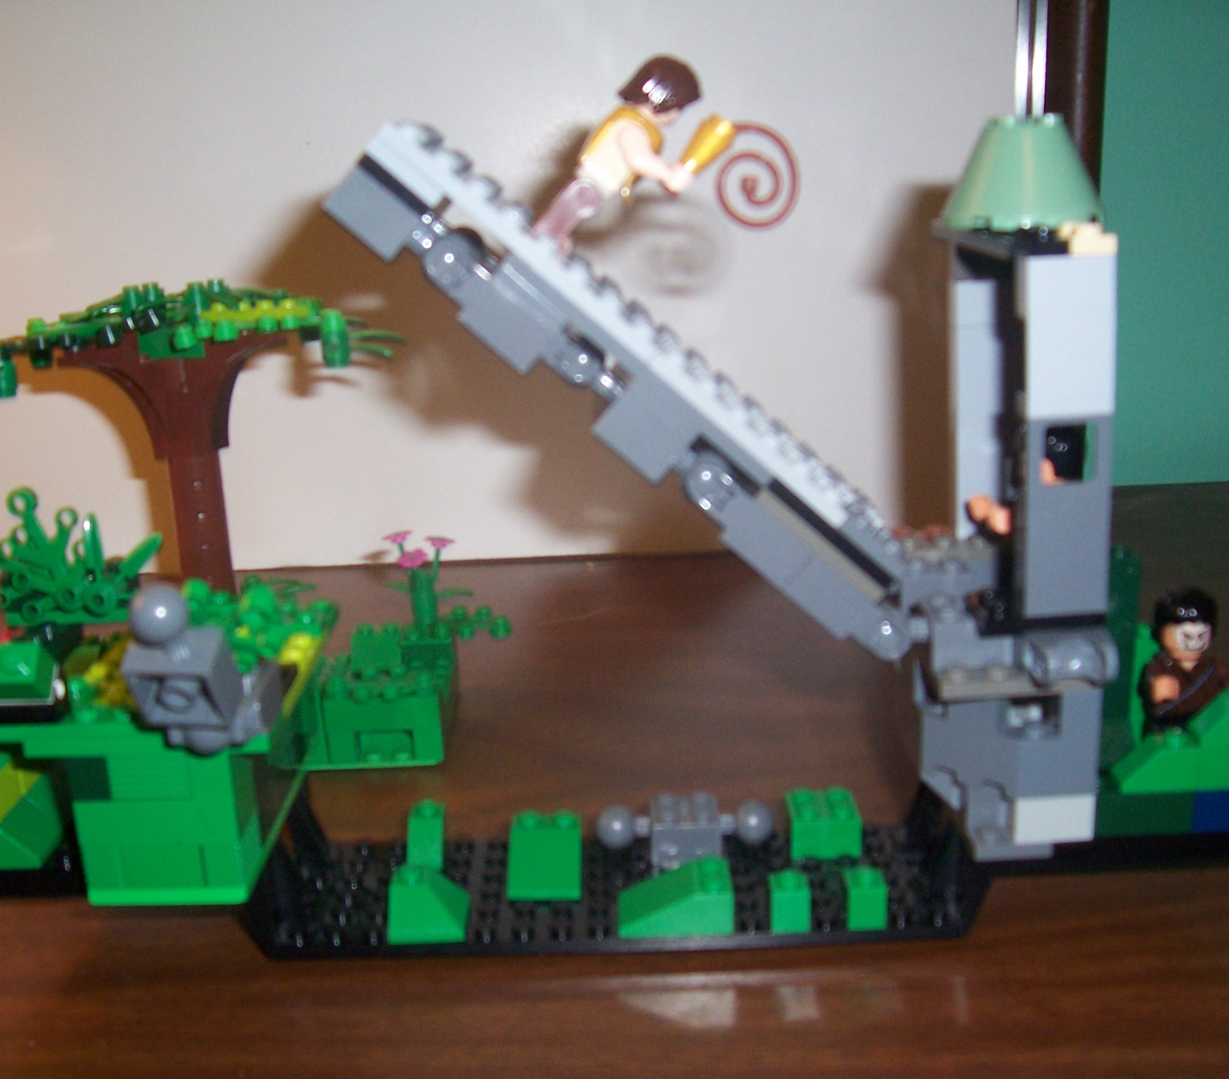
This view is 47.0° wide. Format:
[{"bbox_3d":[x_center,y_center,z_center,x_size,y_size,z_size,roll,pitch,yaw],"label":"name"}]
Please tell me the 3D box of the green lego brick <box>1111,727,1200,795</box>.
[{"bbox_3d":[0.110,0.045,0.287,0.016,0.011,0.008,-2,17,1],"label":"green lego brick"}]

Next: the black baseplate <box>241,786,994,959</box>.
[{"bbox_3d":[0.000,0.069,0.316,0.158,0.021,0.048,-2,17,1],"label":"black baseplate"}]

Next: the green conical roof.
[{"bbox_3d":[0.079,-0.070,0.272,0.032,0.021,0.032,-2,17,1],"label":"green conical roof"}]

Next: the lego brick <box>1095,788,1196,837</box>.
[{"bbox_3d":[0.106,0.055,0.291,0.023,0.010,0.010,-2,17,1],"label":"lego brick"}]

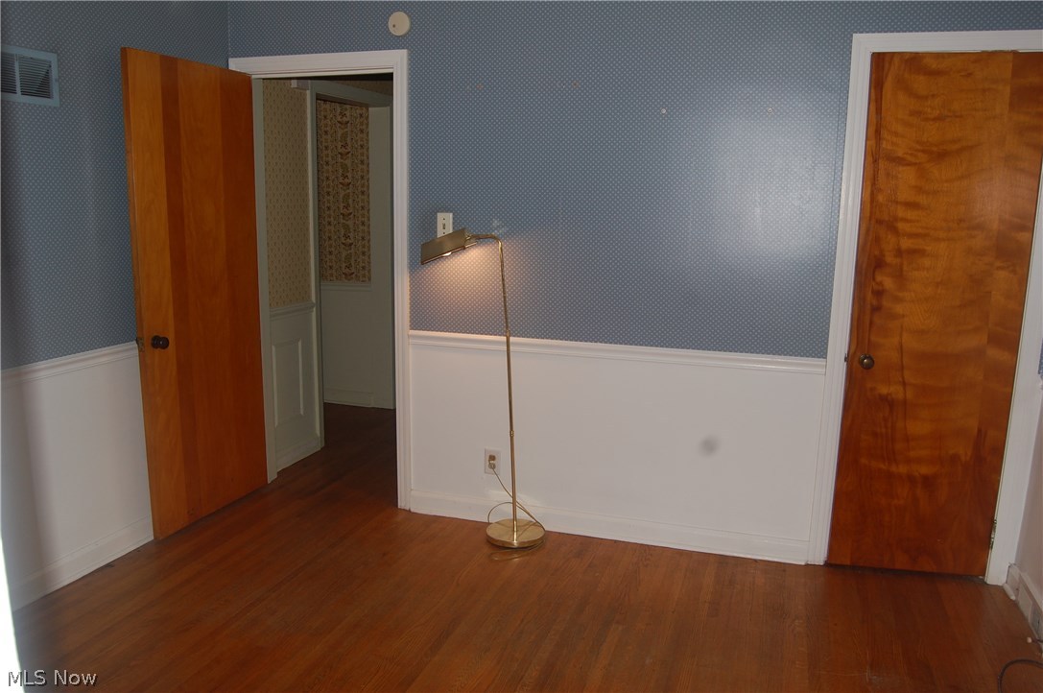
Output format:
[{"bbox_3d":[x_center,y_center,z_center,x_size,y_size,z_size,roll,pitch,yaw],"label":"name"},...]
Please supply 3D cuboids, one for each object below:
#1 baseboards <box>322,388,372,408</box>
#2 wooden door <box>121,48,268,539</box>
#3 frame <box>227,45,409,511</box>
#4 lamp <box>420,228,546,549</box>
[{"bbox_3d":[-1.307,0.381,5.841,0.445,0.110,0.025,4,10,16],"label":"baseboards"},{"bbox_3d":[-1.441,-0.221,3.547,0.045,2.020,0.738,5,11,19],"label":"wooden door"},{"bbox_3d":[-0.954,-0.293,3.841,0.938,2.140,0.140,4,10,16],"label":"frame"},{"bbox_3d":[-0.168,0.177,3.463,0.595,1.376,0.250,4,10,16],"label":"lamp"}]

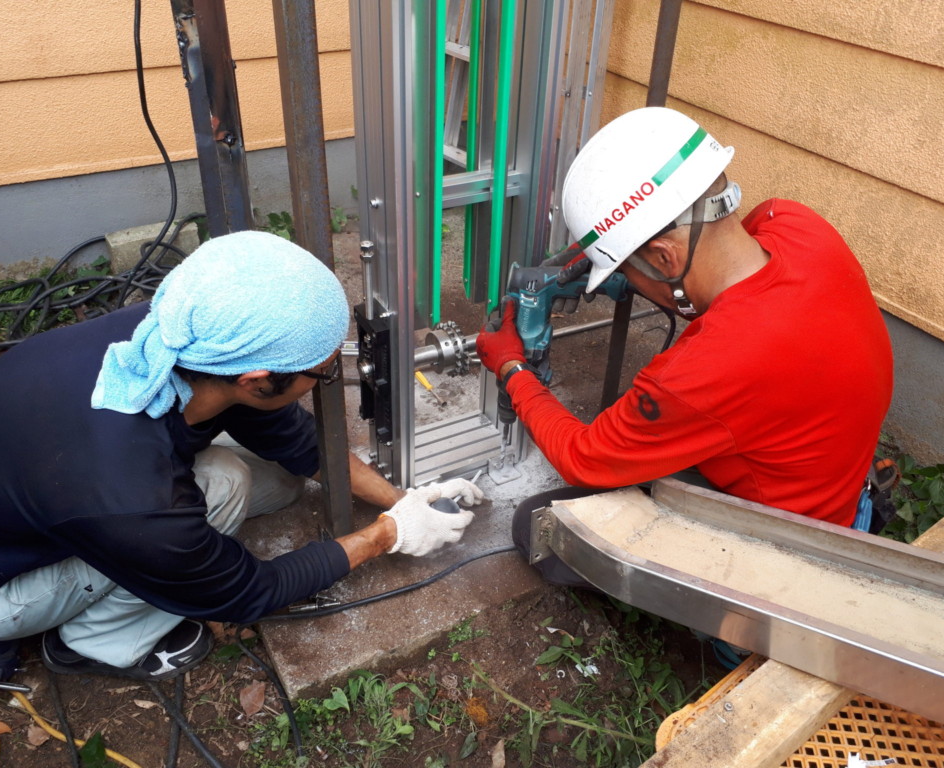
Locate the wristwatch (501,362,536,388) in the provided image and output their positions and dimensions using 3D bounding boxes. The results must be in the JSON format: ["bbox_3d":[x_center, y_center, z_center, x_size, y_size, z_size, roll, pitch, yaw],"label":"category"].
[{"bbox_3d":[0.091,-0.008,1.475,0.068,0.058,0.035,11,27,-28],"label":"wristwatch"}]

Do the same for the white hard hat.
[{"bbox_3d":[0.205,-0.267,1.098,0.155,0.285,0.220,48,37,-3],"label":"white hard hat"}]

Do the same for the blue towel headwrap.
[{"bbox_3d":[-0.297,-0.066,0.950,0.280,0.200,0.190,1,30,-36],"label":"blue towel headwrap"}]

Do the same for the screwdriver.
[{"bbox_3d":[-0.102,0.007,1.925,0.026,0.026,0.162,-16,38,-25],"label":"screwdriver"}]

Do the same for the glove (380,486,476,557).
[{"bbox_3d":[-0.077,0.259,1.485,0.165,0.085,0.110,-9,36,-16],"label":"glove"}]

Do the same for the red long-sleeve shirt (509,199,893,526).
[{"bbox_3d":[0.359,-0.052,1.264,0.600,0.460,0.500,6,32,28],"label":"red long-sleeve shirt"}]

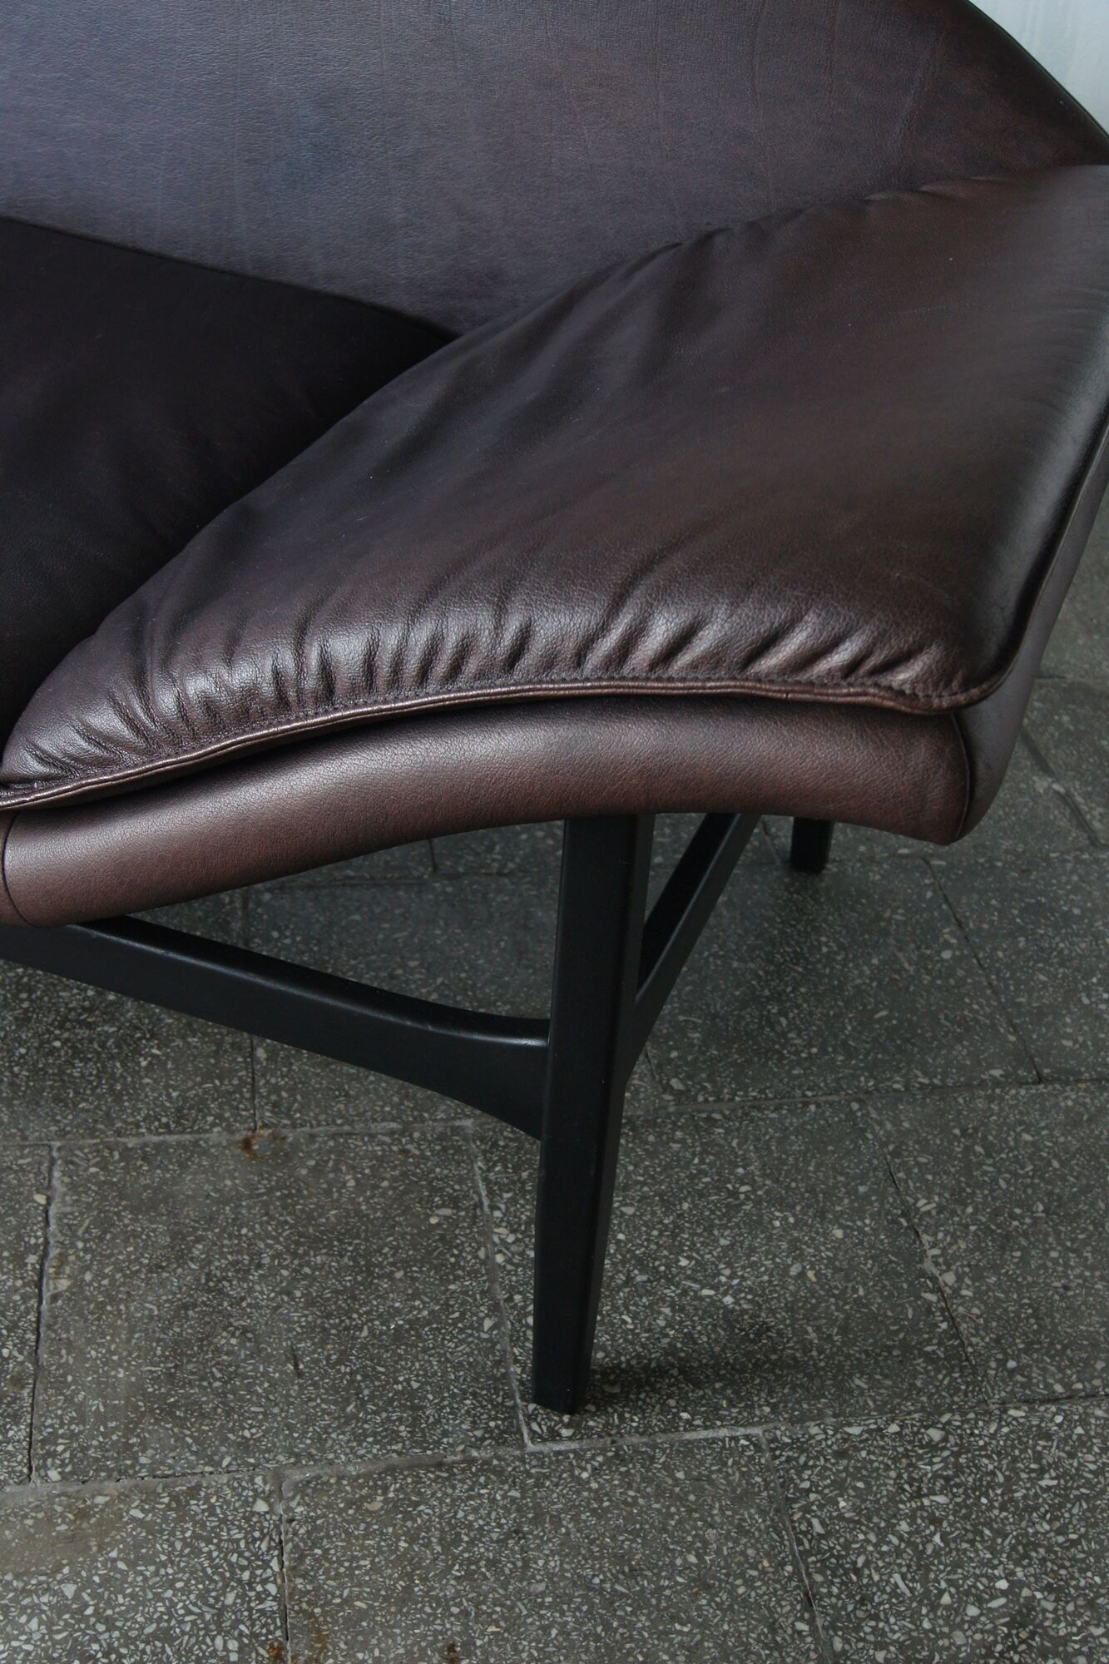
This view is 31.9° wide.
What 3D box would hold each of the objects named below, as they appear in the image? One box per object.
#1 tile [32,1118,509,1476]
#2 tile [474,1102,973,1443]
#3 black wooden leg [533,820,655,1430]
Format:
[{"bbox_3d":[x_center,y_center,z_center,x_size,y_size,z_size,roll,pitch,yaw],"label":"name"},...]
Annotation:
[{"bbox_3d":[-0.157,0.261,1.083,0.248,0.020,0.248,-2,35,-9],"label":"tile"},{"bbox_3d":[0.090,0.250,1.122,0.248,0.020,0.248,-2,35,-9],"label":"tile"},{"bbox_3d":[0.011,0.144,0.919,0.031,0.376,0.034,13,36,13],"label":"black wooden leg"}]

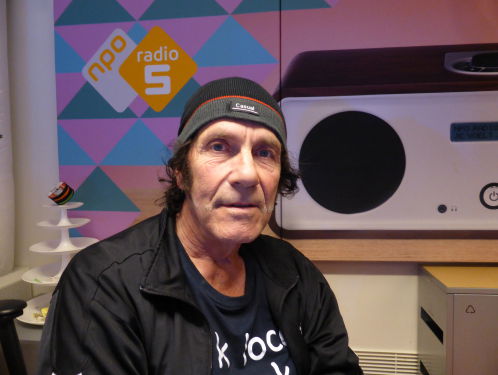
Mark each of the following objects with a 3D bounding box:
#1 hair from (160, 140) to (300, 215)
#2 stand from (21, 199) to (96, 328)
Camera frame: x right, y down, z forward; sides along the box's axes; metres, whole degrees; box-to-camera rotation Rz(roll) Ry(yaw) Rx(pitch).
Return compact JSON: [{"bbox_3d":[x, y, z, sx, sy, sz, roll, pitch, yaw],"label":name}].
[{"bbox_3d":[-0.031,-0.022,0.595,0.240,0.170,0.190,2,-2,-17],"label":"hair"},{"bbox_3d":[-0.660,0.255,1.251,0.310,0.385,0.310,0,3,0],"label":"stand"}]

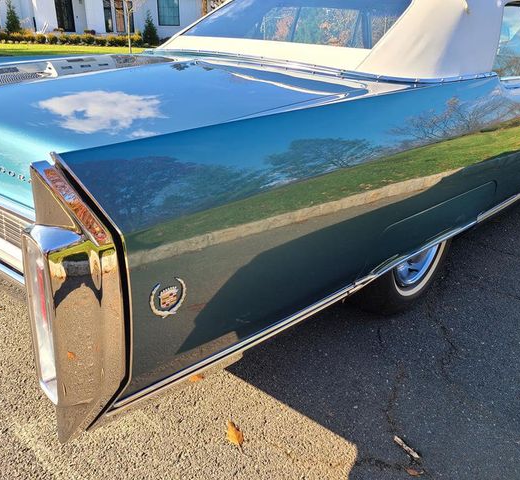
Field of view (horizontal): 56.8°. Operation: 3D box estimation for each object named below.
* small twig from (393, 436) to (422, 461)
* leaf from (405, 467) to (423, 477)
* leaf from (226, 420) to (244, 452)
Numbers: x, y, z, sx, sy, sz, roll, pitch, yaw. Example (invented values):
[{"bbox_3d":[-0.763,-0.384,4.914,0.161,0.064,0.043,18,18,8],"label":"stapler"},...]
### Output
[{"bbox_3d":[0.444,0.628,1.450,0.013,0.013,0.094,-13,27,-30],"label":"small twig"},{"bbox_3d":[0.438,0.655,1.358,0.051,0.015,0.023,6,24,7],"label":"leaf"},{"bbox_3d":[-0.073,0.588,1.446,0.049,0.020,0.128,-8,26,-22],"label":"leaf"}]

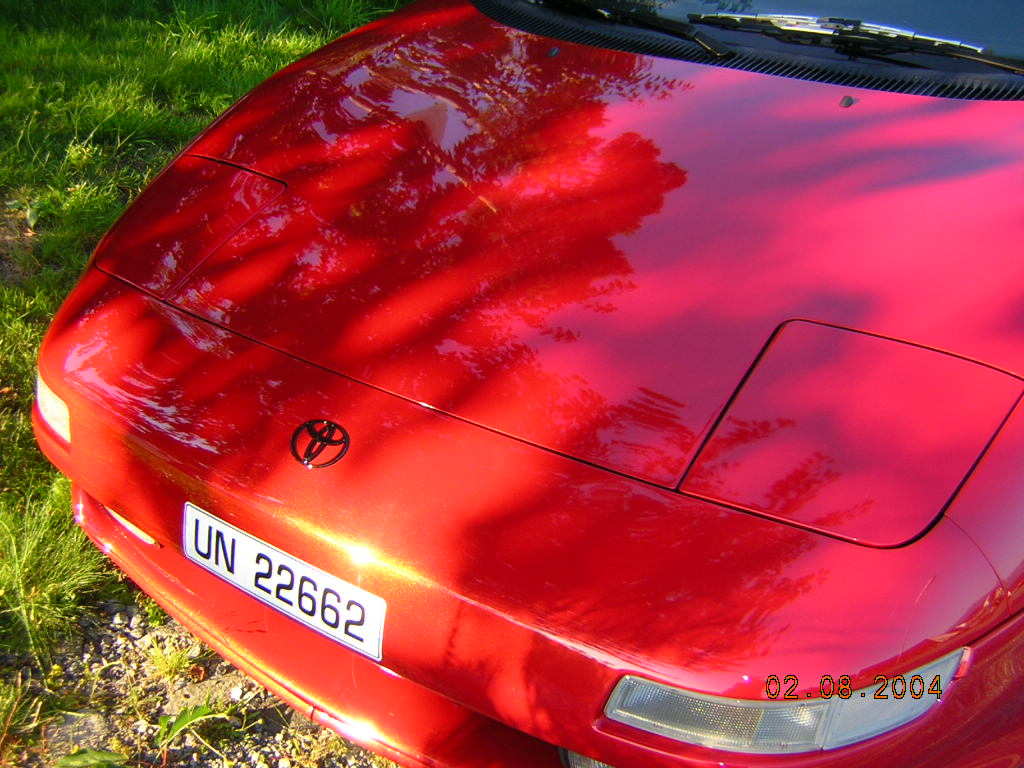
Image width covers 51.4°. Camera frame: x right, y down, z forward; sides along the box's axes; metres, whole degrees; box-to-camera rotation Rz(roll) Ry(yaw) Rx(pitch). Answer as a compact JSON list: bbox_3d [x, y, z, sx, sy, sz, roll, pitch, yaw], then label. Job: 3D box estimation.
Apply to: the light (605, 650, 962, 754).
[{"bbox_3d":[0.305,0.343,1.186,0.396,0.083,0.107,2,31,4],"label":"light"}]

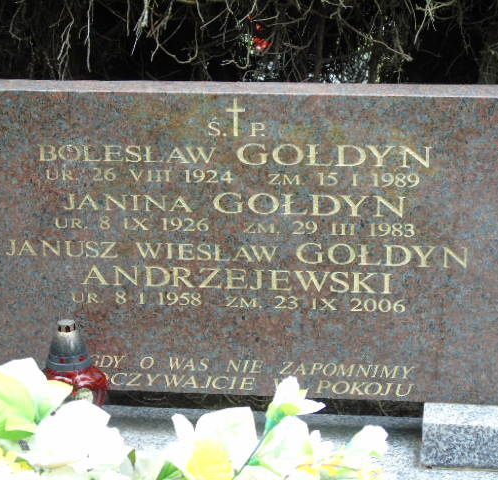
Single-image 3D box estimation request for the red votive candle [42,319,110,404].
[{"bbox_3d":[-0.247,0.198,2.103,0.098,0.182,0.098,-9,20,-23],"label":"red votive candle"}]

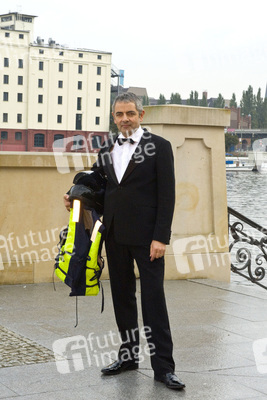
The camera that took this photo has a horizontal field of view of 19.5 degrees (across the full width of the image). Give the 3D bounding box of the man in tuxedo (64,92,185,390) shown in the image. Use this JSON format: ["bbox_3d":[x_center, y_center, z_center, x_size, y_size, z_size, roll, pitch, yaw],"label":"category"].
[{"bbox_3d":[0.014,0.232,4.850,0.740,1.800,0.480,3,5,22],"label":"man in tuxedo"}]

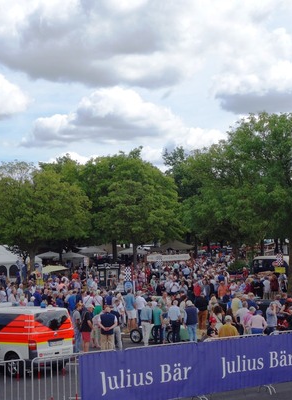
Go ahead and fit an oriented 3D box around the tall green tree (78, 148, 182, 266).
[{"bbox_3d":[-1.256,1.446,72.009,9.580,12.431,9.200,-1,-3,0],"label":"tall green tree"}]

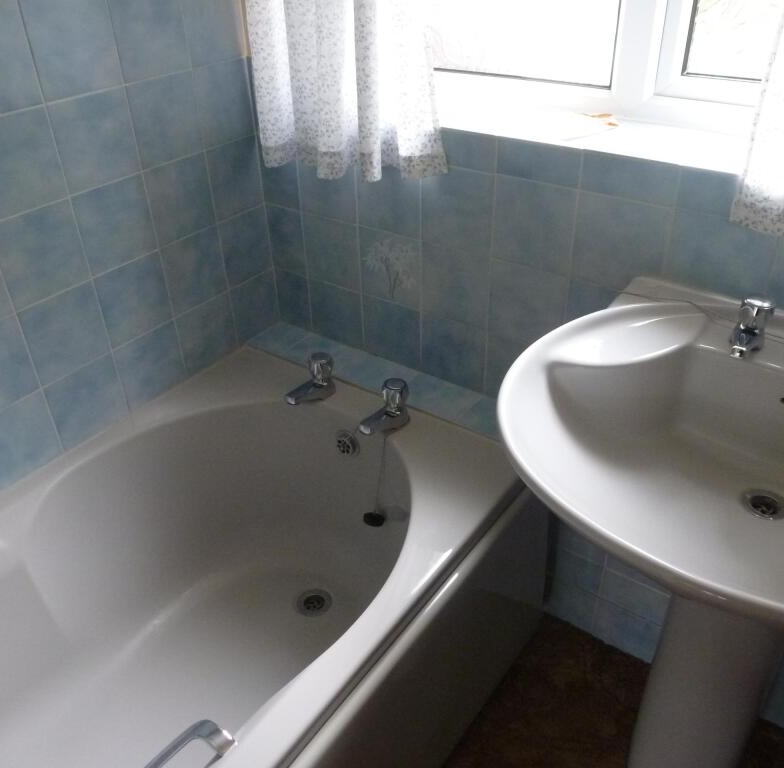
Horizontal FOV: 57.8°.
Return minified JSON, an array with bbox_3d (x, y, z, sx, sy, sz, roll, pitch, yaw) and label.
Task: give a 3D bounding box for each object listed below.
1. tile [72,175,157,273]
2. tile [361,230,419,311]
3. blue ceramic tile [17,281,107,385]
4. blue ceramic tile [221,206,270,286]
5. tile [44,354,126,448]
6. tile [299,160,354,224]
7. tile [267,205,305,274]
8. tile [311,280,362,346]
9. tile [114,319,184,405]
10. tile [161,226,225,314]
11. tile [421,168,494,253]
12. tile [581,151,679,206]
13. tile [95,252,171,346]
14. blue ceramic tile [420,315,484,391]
[{"bbox_3d":[-0.491,-0.285,1.271,0.009,0.147,0.147,20,39,29],"label":"tile"},{"bbox_3d":[-0.002,-0.233,1.432,0.146,0.146,0.010,20,39,29],"label":"tile"},{"bbox_3d":[-0.576,-0.091,1.264,0.010,0.148,0.148,20,39,29],"label":"blue ceramic tile"},{"bbox_3d":[-0.324,-0.303,1.568,0.010,0.148,0.145,20,39,29],"label":"blue ceramic tile"},{"bbox_3d":[-0.573,0.030,1.346,0.010,0.141,0.148,20,39,29],"label":"tile"},{"bbox_3d":[-0.127,-0.401,1.421,0.146,0.146,0.010,20,39,29],"label":"tile"},{"bbox_3d":[-0.230,-0.317,1.574,0.109,0.147,0.009,20,39,29],"label":"tile"},{"bbox_3d":[-0.124,-0.160,1.618,0.151,0.142,0.010,20,39,29],"label":"tile"},{"bbox_3d":[-0.488,-0.041,1.448,0.010,0.141,0.148,20,39,29],"label":"tile"},{"bbox_3d":[-0.403,-0.232,1.455,0.009,0.147,0.147,20,39,29],"label":"tile"},{"bbox_3d":[0.116,-0.310,1.264,0.148,0.148,0.010,20,40,30],"label":"tile"},{"bbox_3d":[0.355,-0.308,1.059,0.148,0.062,0.010,20,40,30],"label":"tile"},{"bbox_3d":[-0.487,-0.160,1.341,0.010,0.146,0.146,20,39,29],"label":"tile"},{"bbox_3d":[0.127,-0.070,1.448,0.147,0.137,0.009,20,39,29],"label":"blue ceramic tile"}]

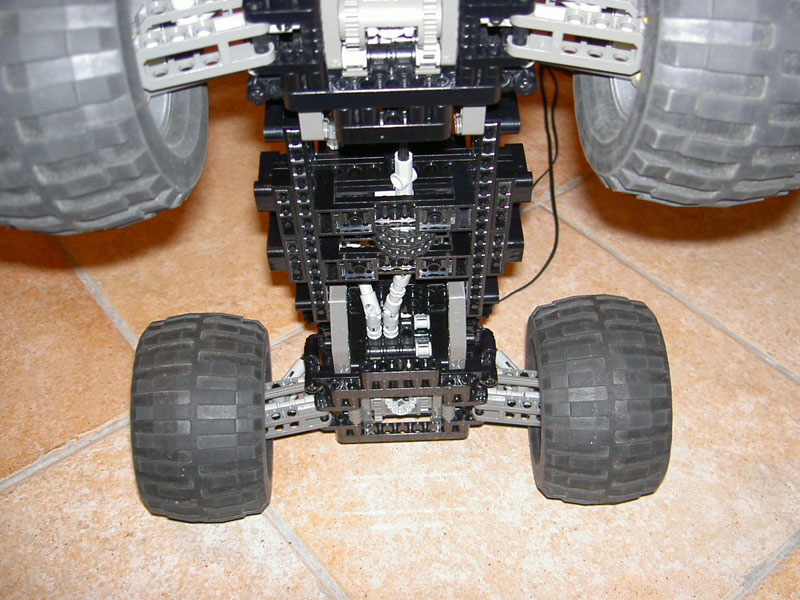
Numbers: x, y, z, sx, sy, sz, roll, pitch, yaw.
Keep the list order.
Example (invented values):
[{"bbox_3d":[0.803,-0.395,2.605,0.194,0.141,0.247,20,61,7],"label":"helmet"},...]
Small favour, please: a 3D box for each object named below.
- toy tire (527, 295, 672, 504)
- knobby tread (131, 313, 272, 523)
[{"bbox_3d":[0.100,0.051,0.469,0.060,0.107,0.107,0,44,1],"label":"toy tire"},{"bbox_3d":[-0.099,0.060,0.466,0.060,0.107,0.107,-4,44,-3],"label":"knobby tread"}]

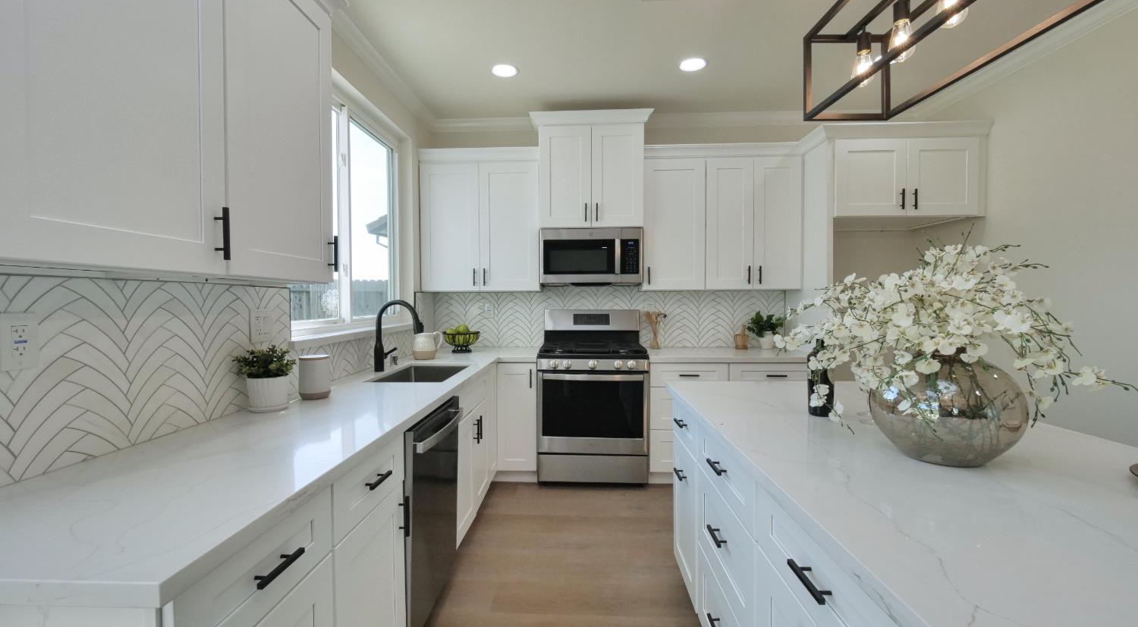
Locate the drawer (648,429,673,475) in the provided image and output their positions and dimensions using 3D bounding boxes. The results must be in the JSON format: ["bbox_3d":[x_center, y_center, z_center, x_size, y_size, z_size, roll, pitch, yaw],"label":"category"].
[{"bbox_3d":[0.840,0.948,3.433,0.532,0.295,0.500,0,2,2],"label":"drawer"}]

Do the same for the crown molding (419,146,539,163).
[{"bbox_3d":[-0.676,-1.175,3.413,0.903,0.079,0.077,0,2,2],"label":"crown molding"}]

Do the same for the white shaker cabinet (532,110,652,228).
[{"bbox_3d":[0.174,-1.064,3.585,0.904,0.828,0.472,0,1,2],"label":"white shaker cabinet"}]

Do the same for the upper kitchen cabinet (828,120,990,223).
[{"bbox_3d":[2.205,-0.944,3.344,1.085,0.593,0.733,0,2,2],"label":"upper kitchen cabinet"}]

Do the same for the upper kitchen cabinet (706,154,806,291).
[{"bbox_3d":[1.376,-0.674,3.573,0.713,0.998,0.335,0,2,2],"label":"upper kitchen cabinet"}]

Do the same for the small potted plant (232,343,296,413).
[{"bbox_3d":[-1.097,0.235,1.679,0.186,0.231,0.191,0,1,2],"label":"small potted plant"}]

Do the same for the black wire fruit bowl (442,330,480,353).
[{"bbox_3d":[-0.838,0.223,3.601,0.281,0.161,0.281,0,1,0],"label":"black wire fruit bowl"}]

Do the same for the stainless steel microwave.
[{"bbox_3d":[0.175,-0.430,3.625,0.760,0.422,0.422,0,1,2],"label":"stainless steel microwave"}]

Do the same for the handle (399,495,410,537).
[{"bbox_3d":[-0.537,0.662,1.500,0.034,0.136,0.012,0,2,2],"label":"handle"}]

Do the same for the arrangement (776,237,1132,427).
[{"bbox_3d":[0.915,0.039,1.150,0.673,0.462,0.583,0,1,2],"label":"arrangement"}]

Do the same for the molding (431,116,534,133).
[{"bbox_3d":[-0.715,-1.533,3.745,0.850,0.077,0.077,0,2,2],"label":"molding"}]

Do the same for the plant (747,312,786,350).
[{"bbox_3d":[1.554,0.133,3.622,0.300,0.301,0.255,0,2,2],"label":"plant"}]

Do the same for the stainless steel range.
[{"bbox_3d":[0.176,0.592,3.466,0.764,1.221,0.729,0,1,2],"label":"stainless steel range"}]

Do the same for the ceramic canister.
[{"bbox_3d":[-1.034,0.254,1.868,0.115,0.173,0.115,0,2,2],"label":"ceramic canister"}]

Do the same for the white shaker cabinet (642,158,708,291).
[{"bbox_3d":[0.788,-0.666,3.589,0.465,0.986,0.335,0,2,2],"label":"white shaker cabinet"}]

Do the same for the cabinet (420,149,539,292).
[{"bbox_3d":[-0.674,-0.711,3.669,0.920,1.075,0.372,0,1,2],"label":"cabinet"}]

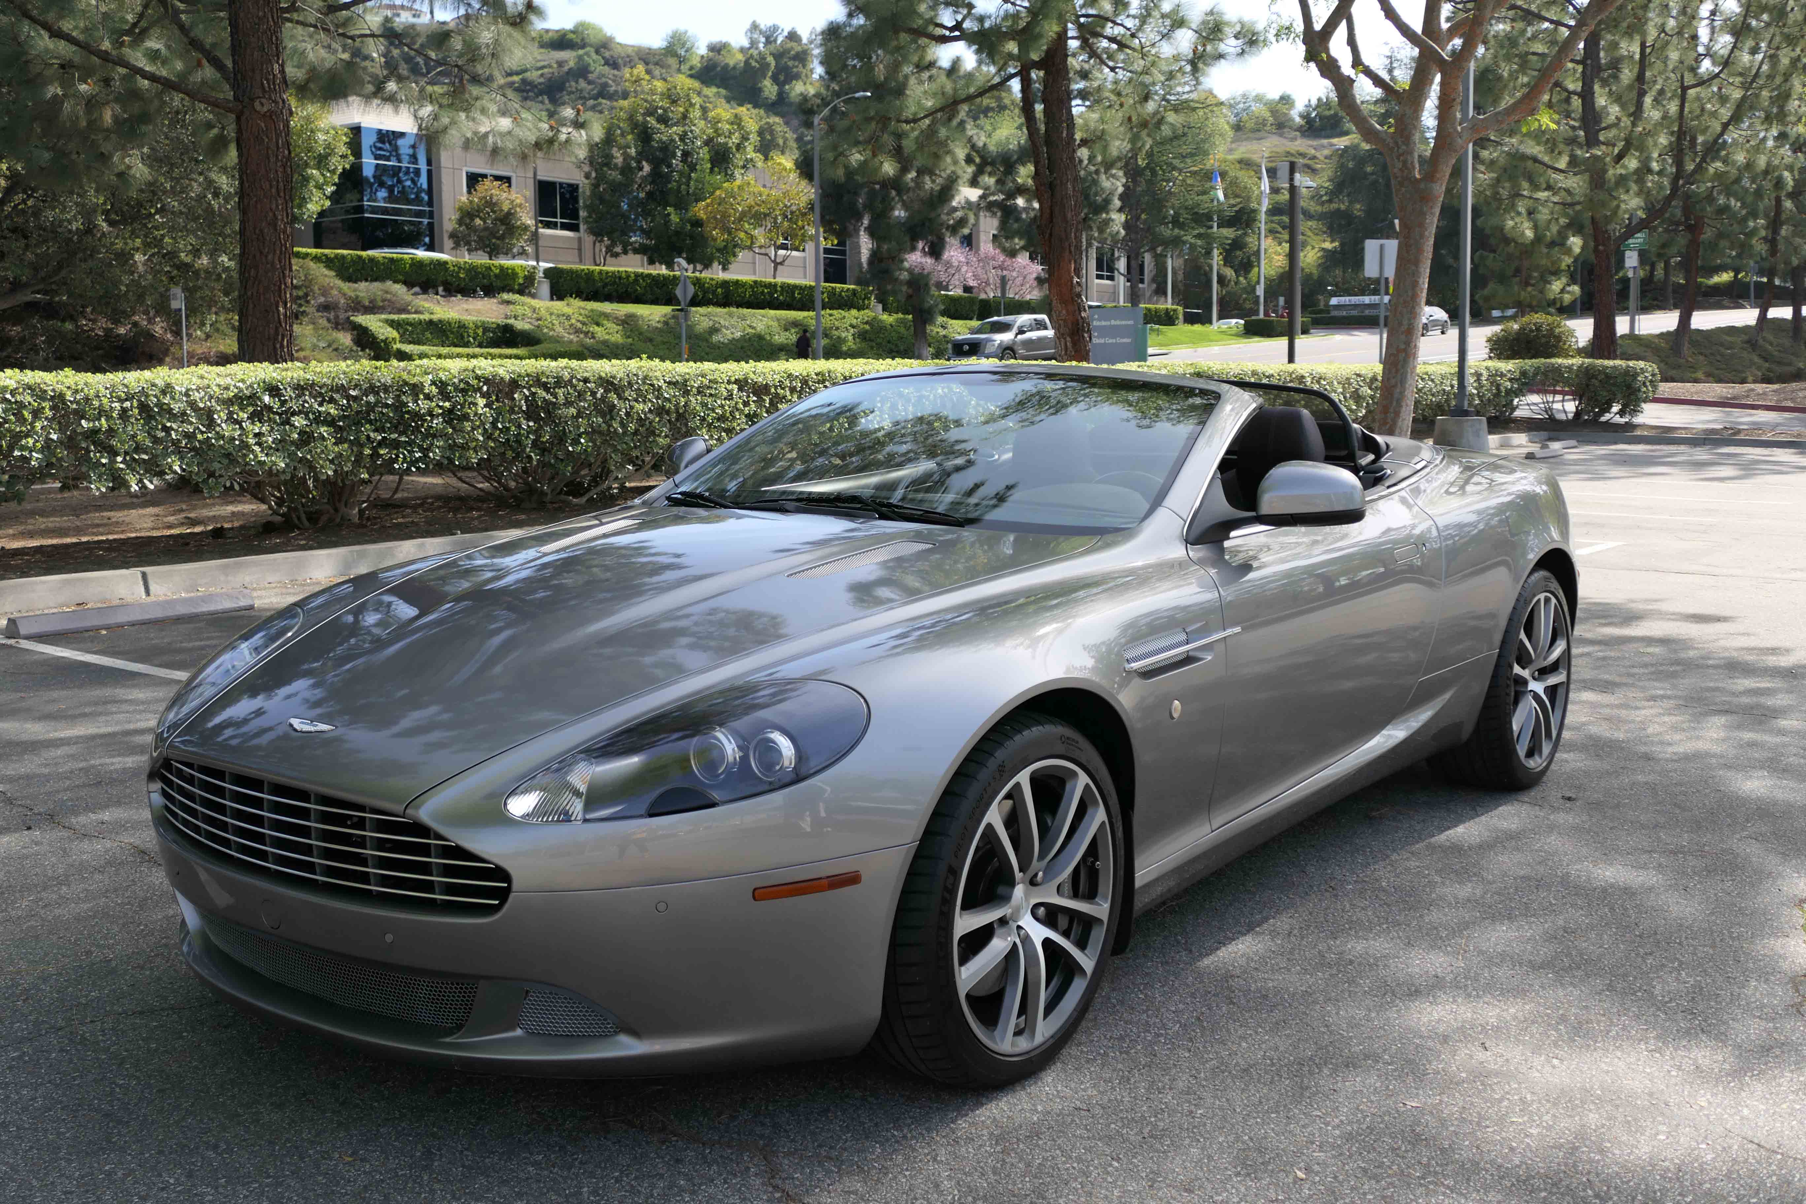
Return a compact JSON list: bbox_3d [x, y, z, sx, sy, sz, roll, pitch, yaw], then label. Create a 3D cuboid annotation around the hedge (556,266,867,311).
[{"bbox_3d":[-6.950,-12.450,74.500,1.200,1.270,19.500,4,8,34],"label":"hedge"}]

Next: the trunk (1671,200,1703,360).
[{"bbox_3d":[24.091,-9.905,57.000,0.800,4.950,0.600,0,7,0],"label":"trunk"}]

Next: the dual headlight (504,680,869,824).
[{"bbox_3d":[-0.313,0.223,2.859,0.320,0.200,0.530,4,9,26],"label":"dual headlight"}]

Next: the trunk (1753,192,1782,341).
[{"bbox_3d":[25.608,-9.871,55.000,0.750,4.700,0.450,3,7,25],"label":"trunk"}]

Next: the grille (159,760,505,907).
[{"bbox_3d":[-1.000,0.351,3.005,0.920,0.170,0.140,6,10,36],"label":"grille"}]

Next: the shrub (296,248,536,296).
[{"bbox_3d":[-16.450,-11.250,63.800,1.200,1.150,10.000,5,9,35],"label":"shrub"}]

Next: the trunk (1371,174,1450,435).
[{"bbox_3d":[6.021,-3.512,22.093,0.800,3.160,0.550,1,7,15],"label":"trunk"}]

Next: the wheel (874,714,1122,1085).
[{"bbox_3d":[0.140,0.518,3.265,0.240,0.665,0.670,6,10,36],"label":"wheel"}]

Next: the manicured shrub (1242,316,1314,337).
[{"bbox_3d":[18.000,-13.200,89.000,3.300,0.950,1.800,1,8,11],"label":"manicured shrub"}]

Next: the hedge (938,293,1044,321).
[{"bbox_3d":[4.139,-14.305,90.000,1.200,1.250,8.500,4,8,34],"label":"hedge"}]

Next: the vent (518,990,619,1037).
[{"bbox_3d":[-0.504,0.628,2.822,0.190,0.080,0.055,3,8,21],"label":"vent"}]

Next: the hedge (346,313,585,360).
[{"bbox_3d":[-12.923,-7.693,56.200,2.800,1.800,7.800,4,8,34],"label":"hedge"}]

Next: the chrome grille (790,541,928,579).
[{"bbox_3d":[-0.076,-0.081,3.573,0.100,0.028,0.350,6,15,36],"label":"chrome grille"}]

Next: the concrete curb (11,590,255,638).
[{"bbox_3d":[-3.689,0.049,8.941,0.130,0.110,1.200,6,10,36],"label":"concrete curb"}]

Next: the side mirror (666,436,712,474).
[{"bbox_3d":[-0.589,-0.387,5.163,0.250,0.150,0.145,6,10,37],"label":"side mirror"}]

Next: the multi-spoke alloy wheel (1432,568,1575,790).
[{"bbox_3d":[1.742,0.218,5.468,0.280,0.670,0.670,6,10,36],"label":"multi-spoke alloy wheel"}]

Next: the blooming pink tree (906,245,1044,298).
[{"bbox_3d":[3.700,-17.100,97.000,7.000,3.700,5.500,0,8,0],"label":"blooming pink tree"}]

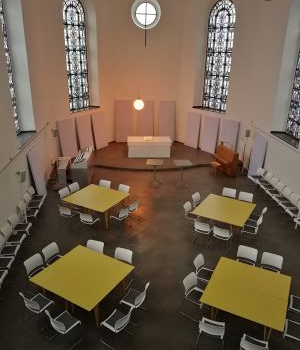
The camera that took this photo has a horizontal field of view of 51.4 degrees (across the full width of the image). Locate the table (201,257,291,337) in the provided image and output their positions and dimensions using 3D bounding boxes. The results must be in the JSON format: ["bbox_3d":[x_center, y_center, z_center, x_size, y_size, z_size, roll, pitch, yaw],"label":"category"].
[{"bbox_3d":[2.101,2.806,6.837,1.623,0.750,1.641,11,23,25],"label":"table"}]

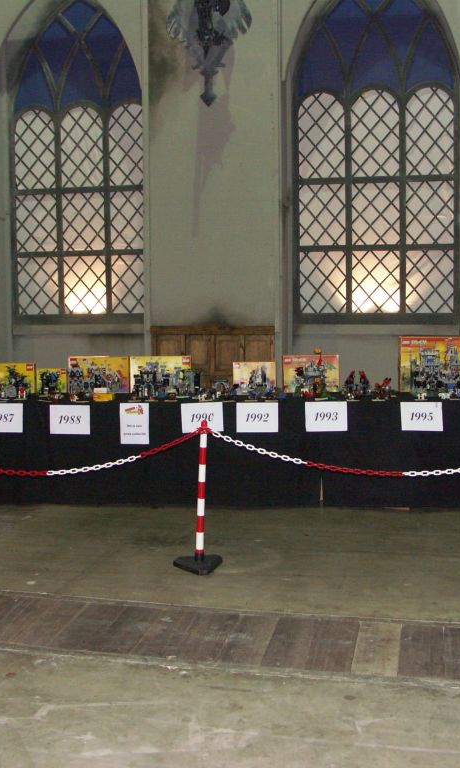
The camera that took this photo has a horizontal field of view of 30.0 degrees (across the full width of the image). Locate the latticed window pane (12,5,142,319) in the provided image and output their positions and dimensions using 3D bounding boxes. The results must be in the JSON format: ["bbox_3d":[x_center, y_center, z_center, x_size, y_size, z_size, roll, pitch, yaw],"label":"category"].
[{"bbox_3d":[-1.560,-2.362,8.985,1.542,3.286,0.100,1,5,12],"label":"latticed window pane"}]

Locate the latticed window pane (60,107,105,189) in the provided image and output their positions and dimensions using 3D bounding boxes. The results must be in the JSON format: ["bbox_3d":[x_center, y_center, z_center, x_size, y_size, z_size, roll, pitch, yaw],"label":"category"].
[{"bbox_3d":[-1.542,-2.473,8.971,0.487,0.840,0.050,1,5,12],"label":"latticed window pane"}]

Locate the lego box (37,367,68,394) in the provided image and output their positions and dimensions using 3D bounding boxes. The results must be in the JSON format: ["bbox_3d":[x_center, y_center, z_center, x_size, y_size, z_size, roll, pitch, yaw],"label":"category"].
[{"bbox_3d":[-1.429,-0.027,6.930,0.239,0.205,0.060,0,5,3],"label":"lego box"}]

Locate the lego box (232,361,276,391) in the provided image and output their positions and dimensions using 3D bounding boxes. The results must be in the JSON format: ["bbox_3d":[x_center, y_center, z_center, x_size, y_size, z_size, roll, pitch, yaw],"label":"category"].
[{"bbox_3d":[0.197,-0.054,6.810,0.344,0.246,0.060,0,5,3],"label":"lego box"}]

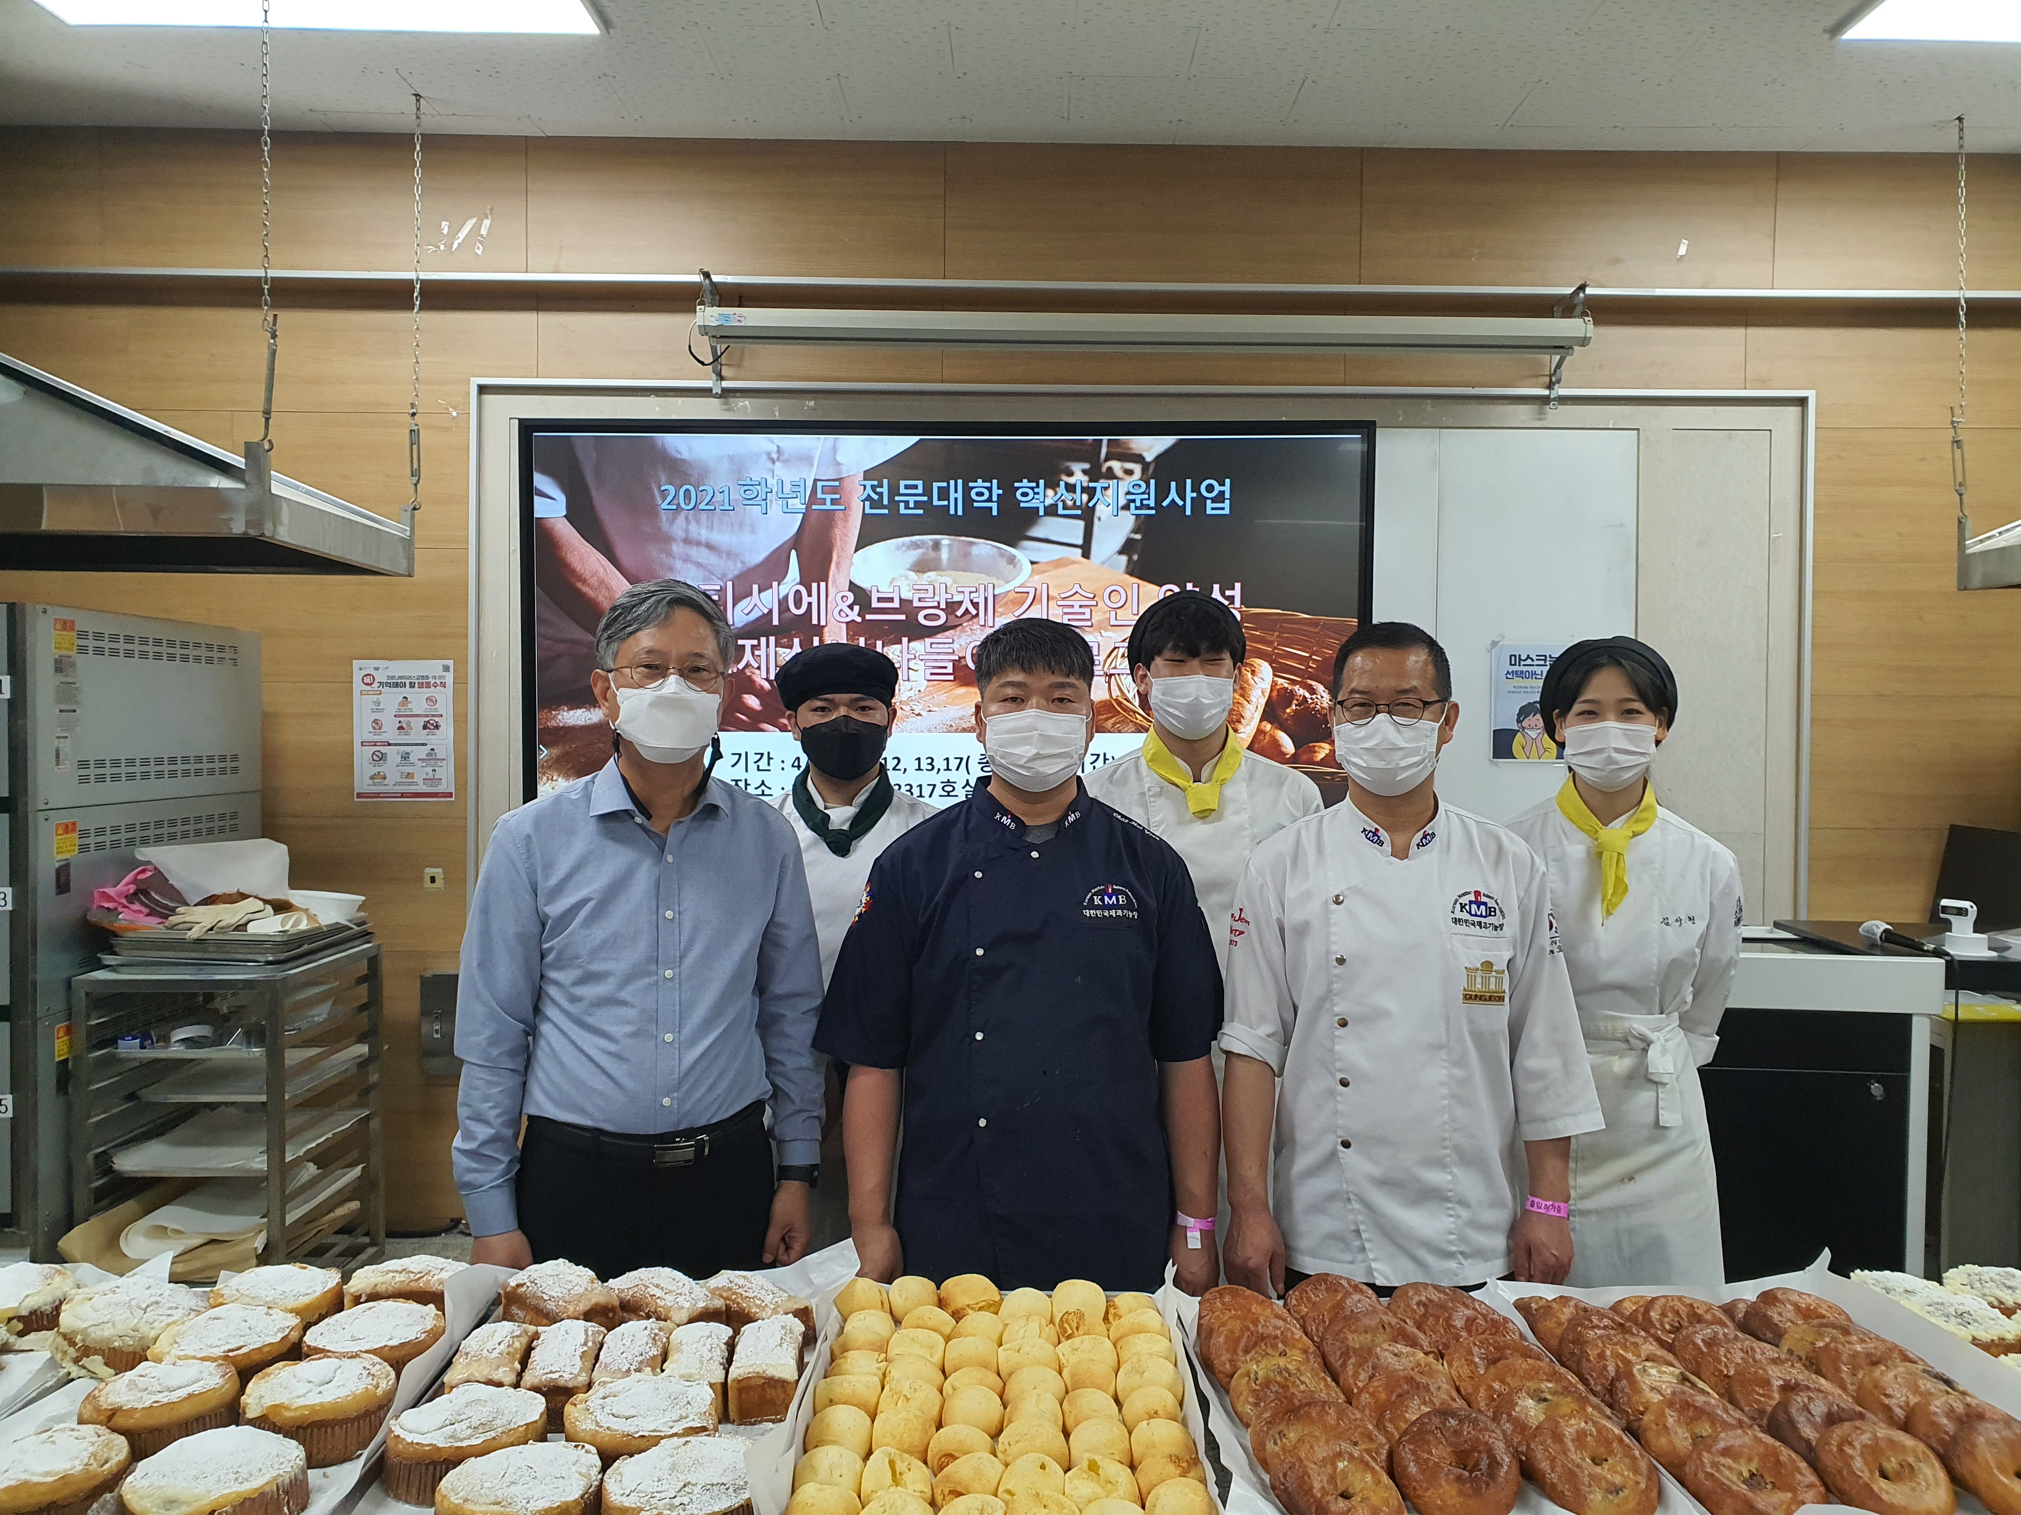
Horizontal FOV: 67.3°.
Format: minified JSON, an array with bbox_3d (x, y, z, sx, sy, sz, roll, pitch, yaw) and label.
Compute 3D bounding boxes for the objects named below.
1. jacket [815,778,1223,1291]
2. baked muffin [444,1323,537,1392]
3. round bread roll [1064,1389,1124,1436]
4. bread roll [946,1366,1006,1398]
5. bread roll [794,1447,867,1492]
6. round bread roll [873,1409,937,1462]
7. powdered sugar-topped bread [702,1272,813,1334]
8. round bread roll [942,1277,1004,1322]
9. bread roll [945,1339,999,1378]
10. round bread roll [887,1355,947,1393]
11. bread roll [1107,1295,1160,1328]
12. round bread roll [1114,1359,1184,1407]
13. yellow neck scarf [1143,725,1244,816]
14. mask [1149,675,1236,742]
[{"bbox_3d":[0.013,0.405,2.230,0.595,0.755,0.300,1,1,0],"label":"jacket"},{"bbox_3d":[-0.526,0.636,1.550,0.070,0.061,0.140,0,1,-8],"label":"baked muffin"},{"bbox_3d":[0.082,0.657,1.513,0.058,0.048,0.058,1,1,0],"label":"round bread roll"},{"bbox_3d":[-0.035,0.655,1.565,0.062,0.048,0.062,0,1,-1],"label":"bread roll"},{"bbox_3d":[-0.162,0.648,1.365,0.063,0.049,0.063,1,1,0],"label":"bread roll"},{"bbox_3d":[-0.095,0.609,1.358,0.059,0.047,0.059,0,1,0],"label":"round bread roll"},{"bbox_3d":[-0.275,0.592,1.636,0.120,0.066,0.073,1,1,10],"label":"powdered sugar-topped bread"},{"bbox_3d":[-0.044,0.644,1.785,0.072,0.059,0.072,1,1,0],"label":"round bread roll"},{"bbox_3d":[-0.041,0.649,1.630,0.061,0.045,0.062,1,1,0],"label":"bread roll"},{"bbox_3d":[-0.098,0.645,1.562,0.062,0.049,0.062,1,1,0],"label":"round bread roll"},{"bbox_3d":[0.142,0.643,1.744,0.061,0.049,0.061,1,1,0],"label":"bread roll"},{"bbox_3d":[0.143,0.647,1.558,0.067,0.049,0.067,1,1,0],"label":"round bread roll"},{"bbox_3d":[0.297,0.023,2.460,0.160,0.150,0.150,1,1,0],"label":"yellow neck scarf"},{"bbox_3d":[0.283,-0.076,2.370,0.137,0.107,0.085,0,1,3],"label":"mask"}]

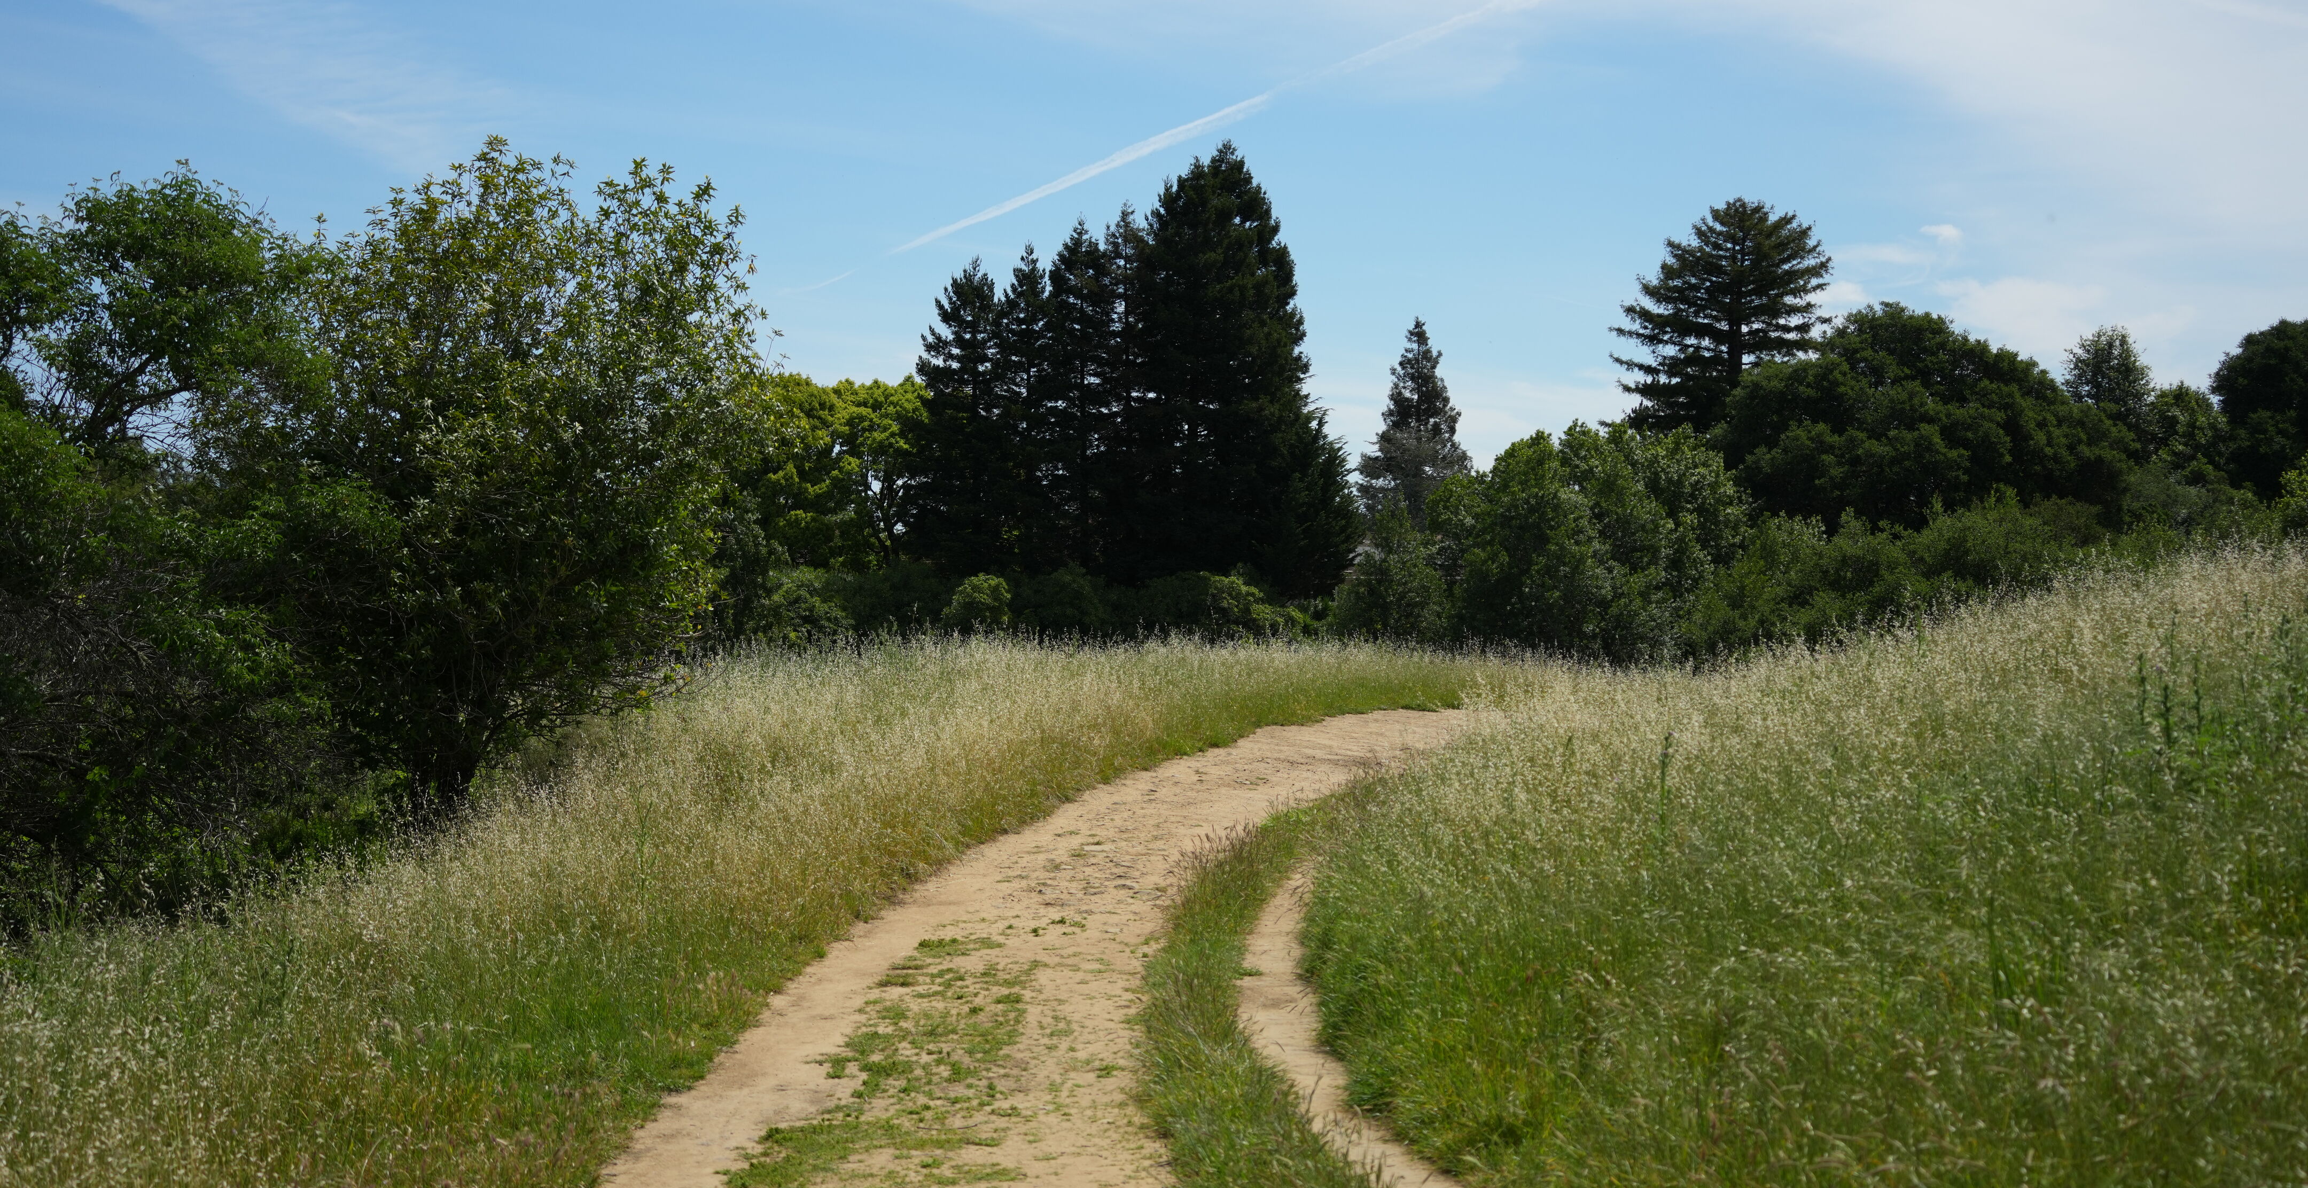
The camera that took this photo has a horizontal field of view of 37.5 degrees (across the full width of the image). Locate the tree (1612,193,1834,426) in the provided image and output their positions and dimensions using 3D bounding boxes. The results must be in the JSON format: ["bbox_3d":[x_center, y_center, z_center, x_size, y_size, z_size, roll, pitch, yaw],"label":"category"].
[{"bbox_3d":[21.910,-8.070,130.000,8.830,14.210,8.830,0,-1,0],"label":"tree"}]

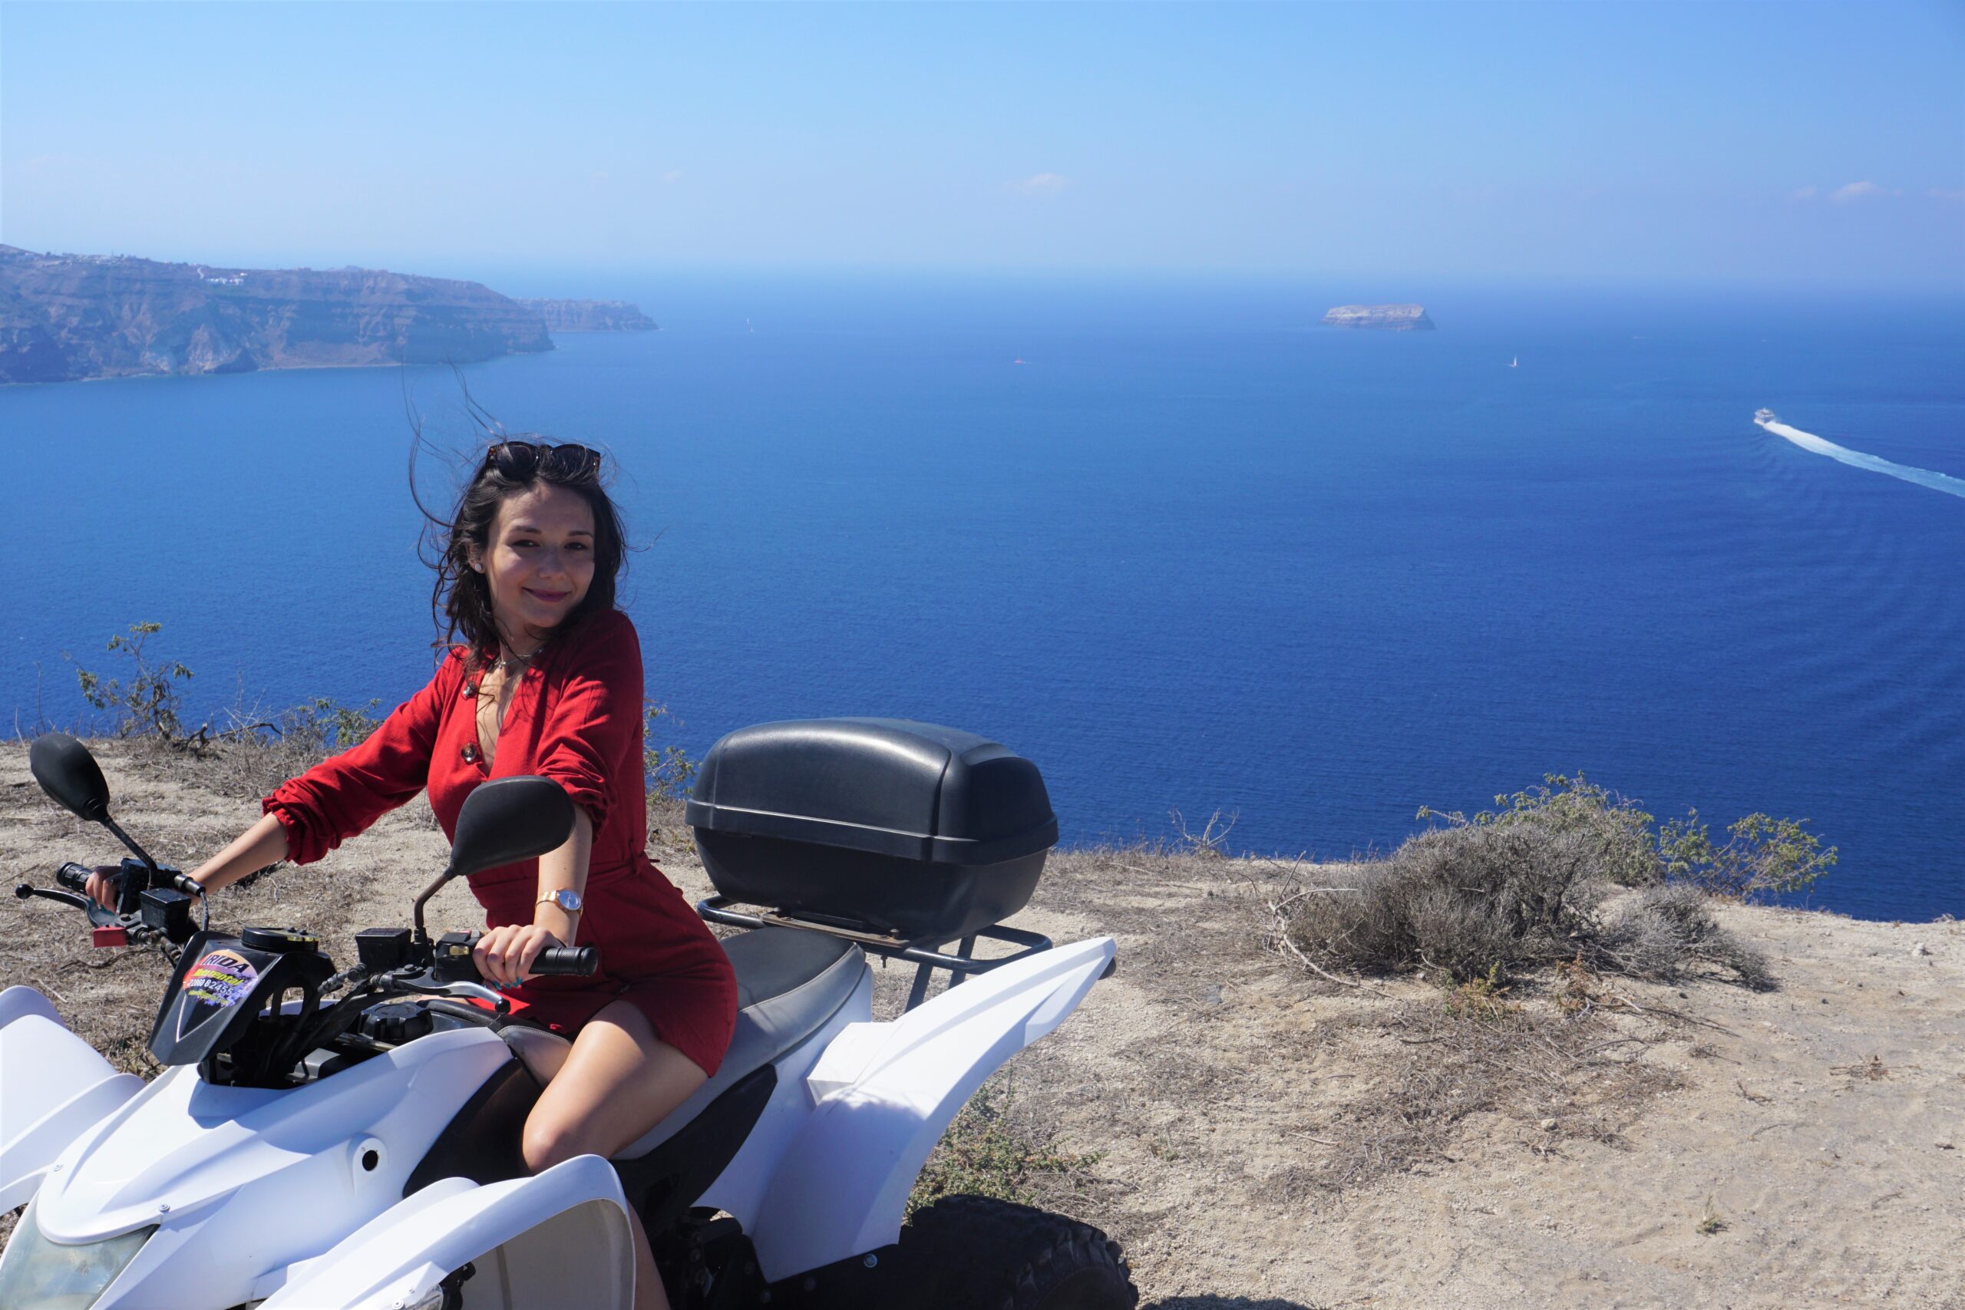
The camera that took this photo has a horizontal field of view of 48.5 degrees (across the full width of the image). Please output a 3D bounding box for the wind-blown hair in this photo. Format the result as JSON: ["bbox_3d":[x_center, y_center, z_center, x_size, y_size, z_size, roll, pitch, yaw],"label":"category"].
[{"bbox_3d":[-0.562,-0.147,2.640,0.240,0.310,0.240,-4,12,-30],"label":"wind-blown hair"}]

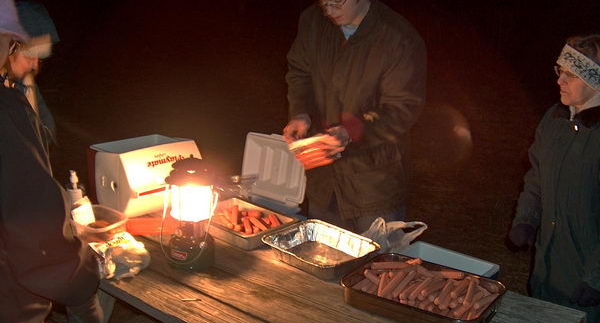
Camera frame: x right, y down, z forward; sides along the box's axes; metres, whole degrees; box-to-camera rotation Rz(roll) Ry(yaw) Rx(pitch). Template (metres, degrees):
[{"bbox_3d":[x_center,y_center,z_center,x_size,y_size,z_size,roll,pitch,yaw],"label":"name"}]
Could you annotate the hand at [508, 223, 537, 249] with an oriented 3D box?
[{"bbox_3d":[0.767,0.260,2.220,0.110,0.100,0.090,-9,19,-39],"label":"hand"}]

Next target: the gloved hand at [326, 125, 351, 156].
[{"bbox_3d":[0.123,-0.069,2.100,0.110,0.095,0.090,-3,16,-23],"label":"gloved hand"}]

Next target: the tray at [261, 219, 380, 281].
[{"bbox_3d":[0.065,0.277,1.997,0.310,0.060,0.265,17,20,41],"label":"tray"}]

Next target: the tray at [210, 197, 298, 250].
[{"bbox_3d":[-0.195,0.217,2.168,0.300,0.058,0.250,16,19,39],"label":"tray"}]

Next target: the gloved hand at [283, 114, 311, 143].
[{"bbox_3d":[-0.011,-0.108,2.100,0.090,0.100,0.100,11,17,26],"label":"gloved hand"}]

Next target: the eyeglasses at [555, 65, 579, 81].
[{"bbox_3d":[0.930,-0.296,2.170,0.130,0.045,0.135,5,15,6],"label":"eyeglasses"}]

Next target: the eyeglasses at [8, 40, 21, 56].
[{"bbox_3d":[-0.729,-0.273,1.550,0.130,0.045,0.135,17,2,-43],"label":"eyeglasses"}]

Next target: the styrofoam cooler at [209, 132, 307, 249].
[{"bbox_3d":[-0.147,0.097,2.220,0.330,0.280,0.380,14,18,35],"label":"styrofoam cooler"}]

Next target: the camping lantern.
[{"bbox_3d":[-0.319,0.141,1.882,0.155,0.340,0.155,3,15,-1],"label":"camping lantern"}]

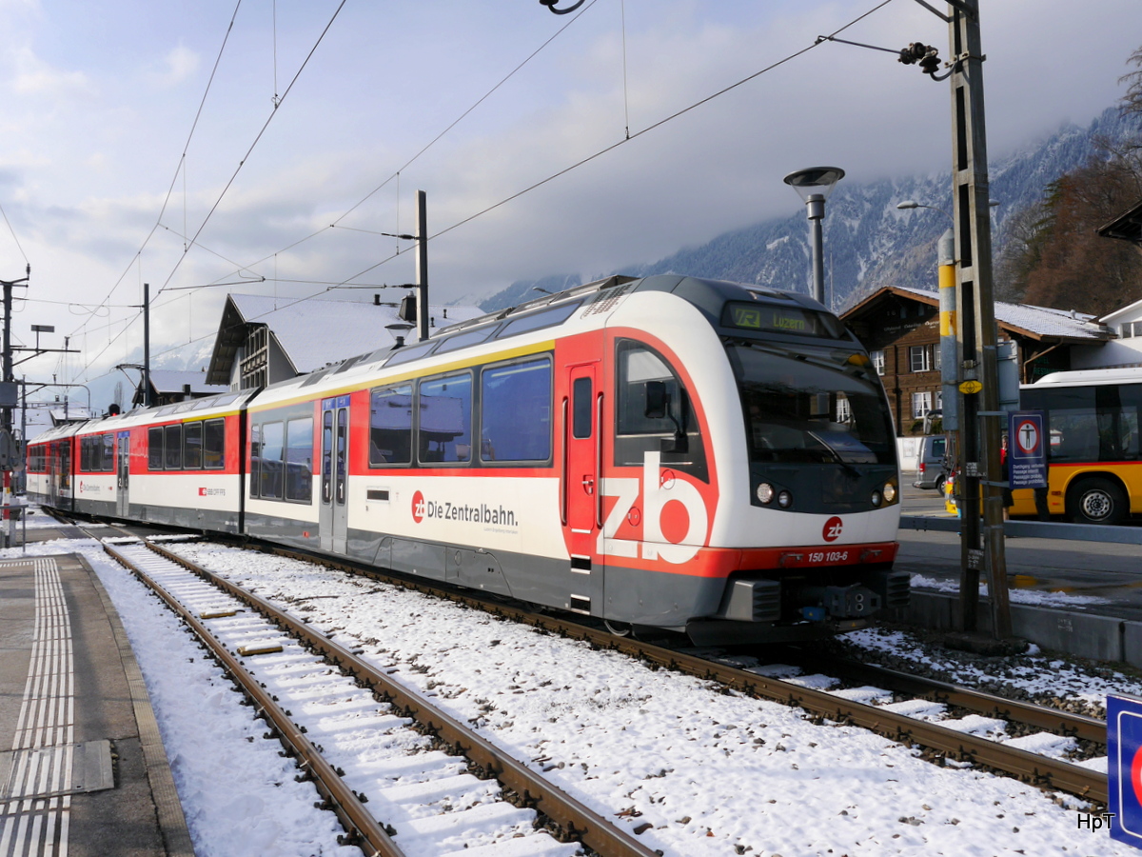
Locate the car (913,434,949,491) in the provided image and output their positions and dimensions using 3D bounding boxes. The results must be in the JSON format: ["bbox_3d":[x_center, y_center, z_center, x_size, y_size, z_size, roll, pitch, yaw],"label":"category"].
[{"bbox_3d":[13.429,1.173,29.259,4.900,1.970,1.920,-1,-2,15],"label":"car"}]

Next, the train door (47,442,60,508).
[{"bbox_3d":[-22.495,2.009,40.224,0.100,2.750,1.400,1,-3,-37],"label":"train door"}]

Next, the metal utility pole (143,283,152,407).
[{"bbox_3d":[-17.905,-1.173,39.016,0.220,9.820,0.220,1,-3,-40],"label":"metal utility pole"}]

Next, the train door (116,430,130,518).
[{"bbox_3d":[-14.600,1.497,30.226,0.100,2.750,1.400,1,-3,-41],"label":"train door"}]

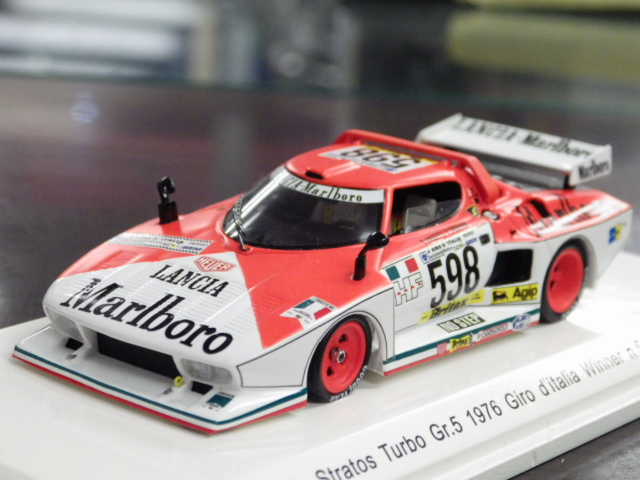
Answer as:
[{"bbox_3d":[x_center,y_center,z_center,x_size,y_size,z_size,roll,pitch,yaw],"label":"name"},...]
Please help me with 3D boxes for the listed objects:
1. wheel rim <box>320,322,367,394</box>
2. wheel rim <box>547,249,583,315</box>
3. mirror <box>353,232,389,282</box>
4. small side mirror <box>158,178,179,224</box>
[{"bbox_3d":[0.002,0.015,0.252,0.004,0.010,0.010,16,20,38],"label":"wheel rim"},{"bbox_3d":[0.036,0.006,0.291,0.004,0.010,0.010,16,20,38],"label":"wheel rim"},{"bbox_3d":[0.007,0.002,0.251,0.004,0.006,0.003,11,18,26],"label":"mirror"},{"bbox_3d":[-0.022,-0.006,0.274,0.003,0.006,0.004,-9,20,-37],"label":"small side mirror"}]

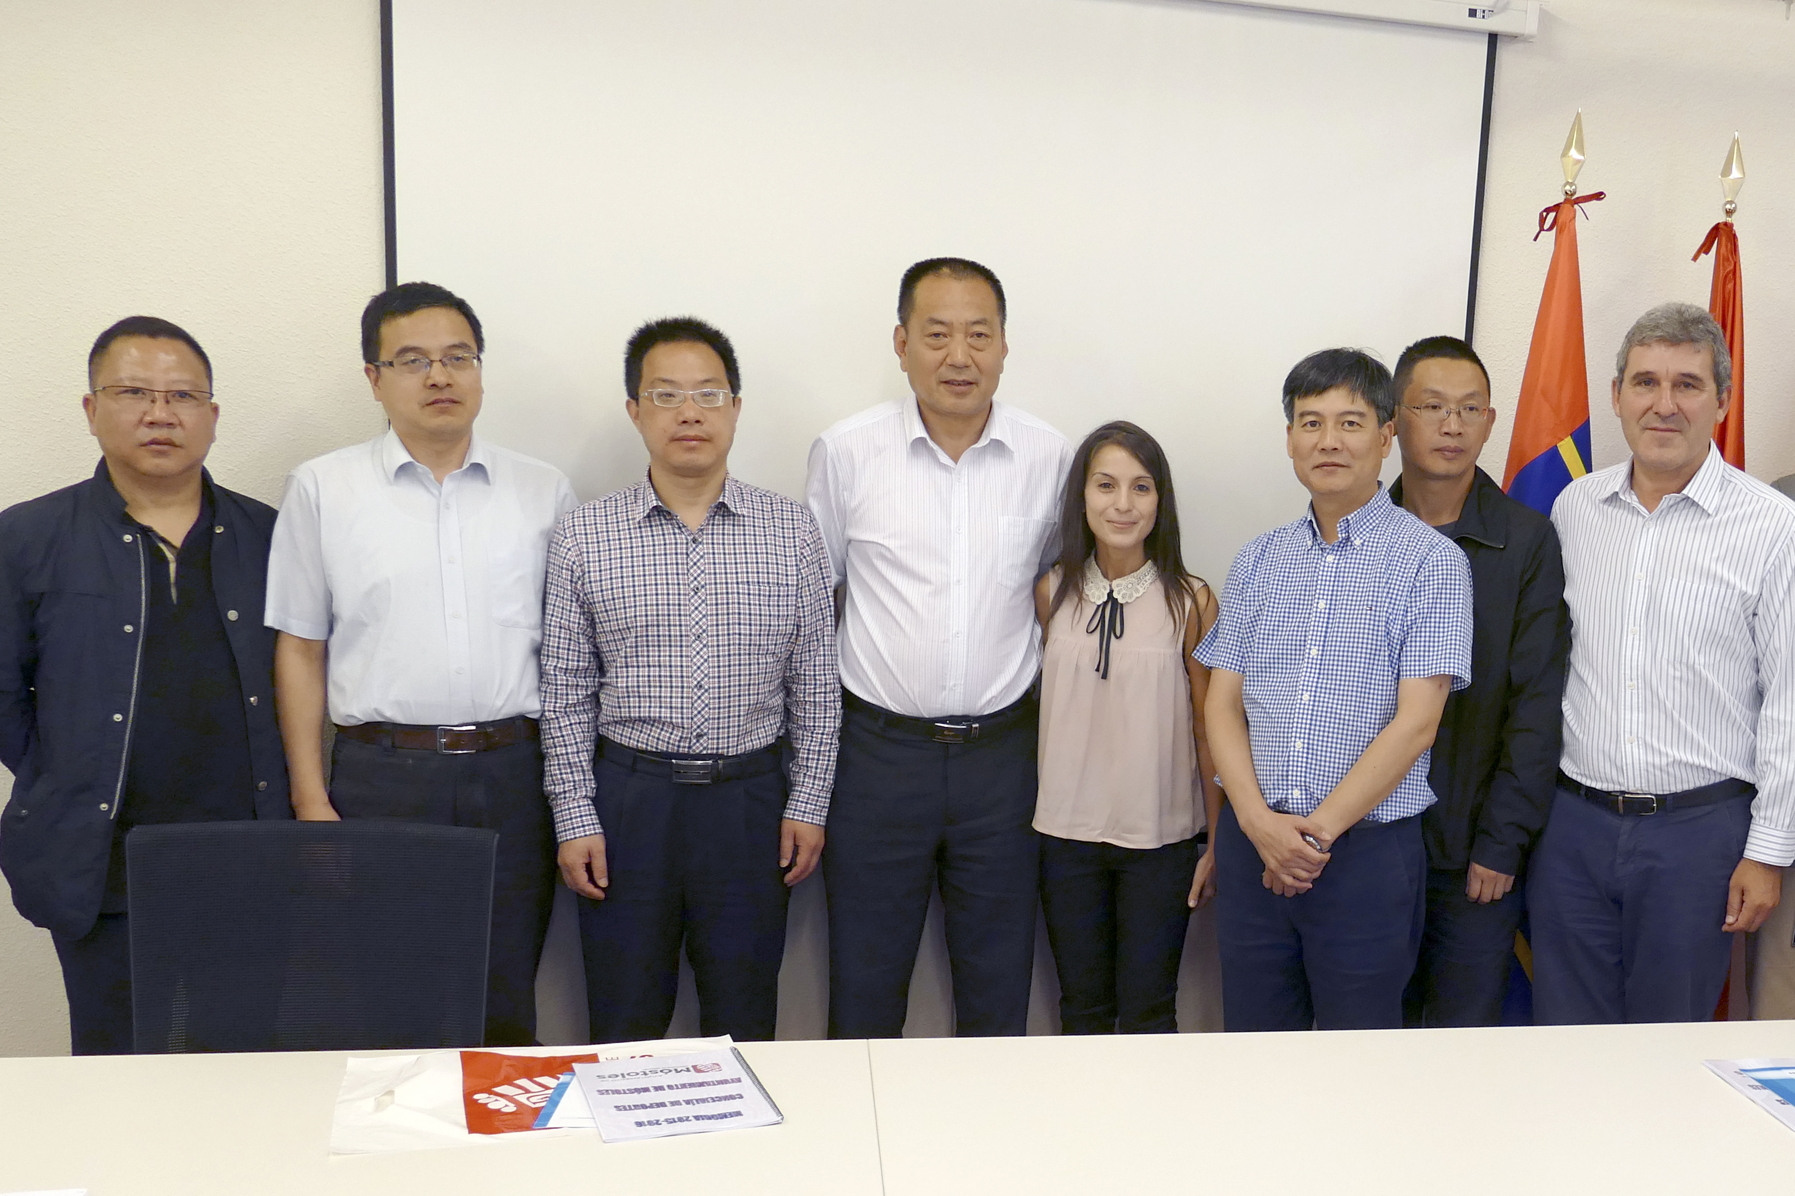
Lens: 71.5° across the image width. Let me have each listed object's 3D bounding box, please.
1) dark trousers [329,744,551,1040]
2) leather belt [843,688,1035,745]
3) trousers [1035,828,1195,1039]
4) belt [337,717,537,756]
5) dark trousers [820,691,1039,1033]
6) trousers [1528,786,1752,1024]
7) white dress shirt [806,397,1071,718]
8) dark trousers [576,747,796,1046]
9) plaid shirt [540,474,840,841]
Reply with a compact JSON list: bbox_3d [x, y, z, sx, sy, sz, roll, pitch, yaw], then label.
[{"bbox_3d":[-0.804,0.712,2.198,0.380,0.978,0.290,-1,7,-22],"label":"dark trousers"},{"bbox_3d":[0.071,0.205,2.140,0.345,0.060,0.270,1,7,-7],"label":"leather belt"},{"bbox_3d":[0.381,0.776,2.220,0.320,0.840,0.250,3,7,8],"label":"trousers"},{"bbox_3d":[-0.788,0.231,2.140,0.355,0.055,0.270,-1,7,-22],"label":"belt"},{"bbox_3d":[0.060,0.704,2.202,0.385,1.046,0.290,1,7,-7],"label":"dark trousers"},{"bbox_3d":[1.224,0.791,2.087,0.380,0.973,0.290,6,8,33],"label":"trousers"},{"bbox_3d":[0.072,-0.071,2.110,0.475,0.550,0.290,1,7,-7],"label":"white dress shirt"},{"bbox_3d":[-0.363,0.738,2.157,0.365,0.963,0.280,1,7,-9],"label":"dark trousers"},{"bbox_3d":[-0.342,0.095,2.060,0.490,0.600,0.280,1,7,-9],"label":"plaid shirt"}]

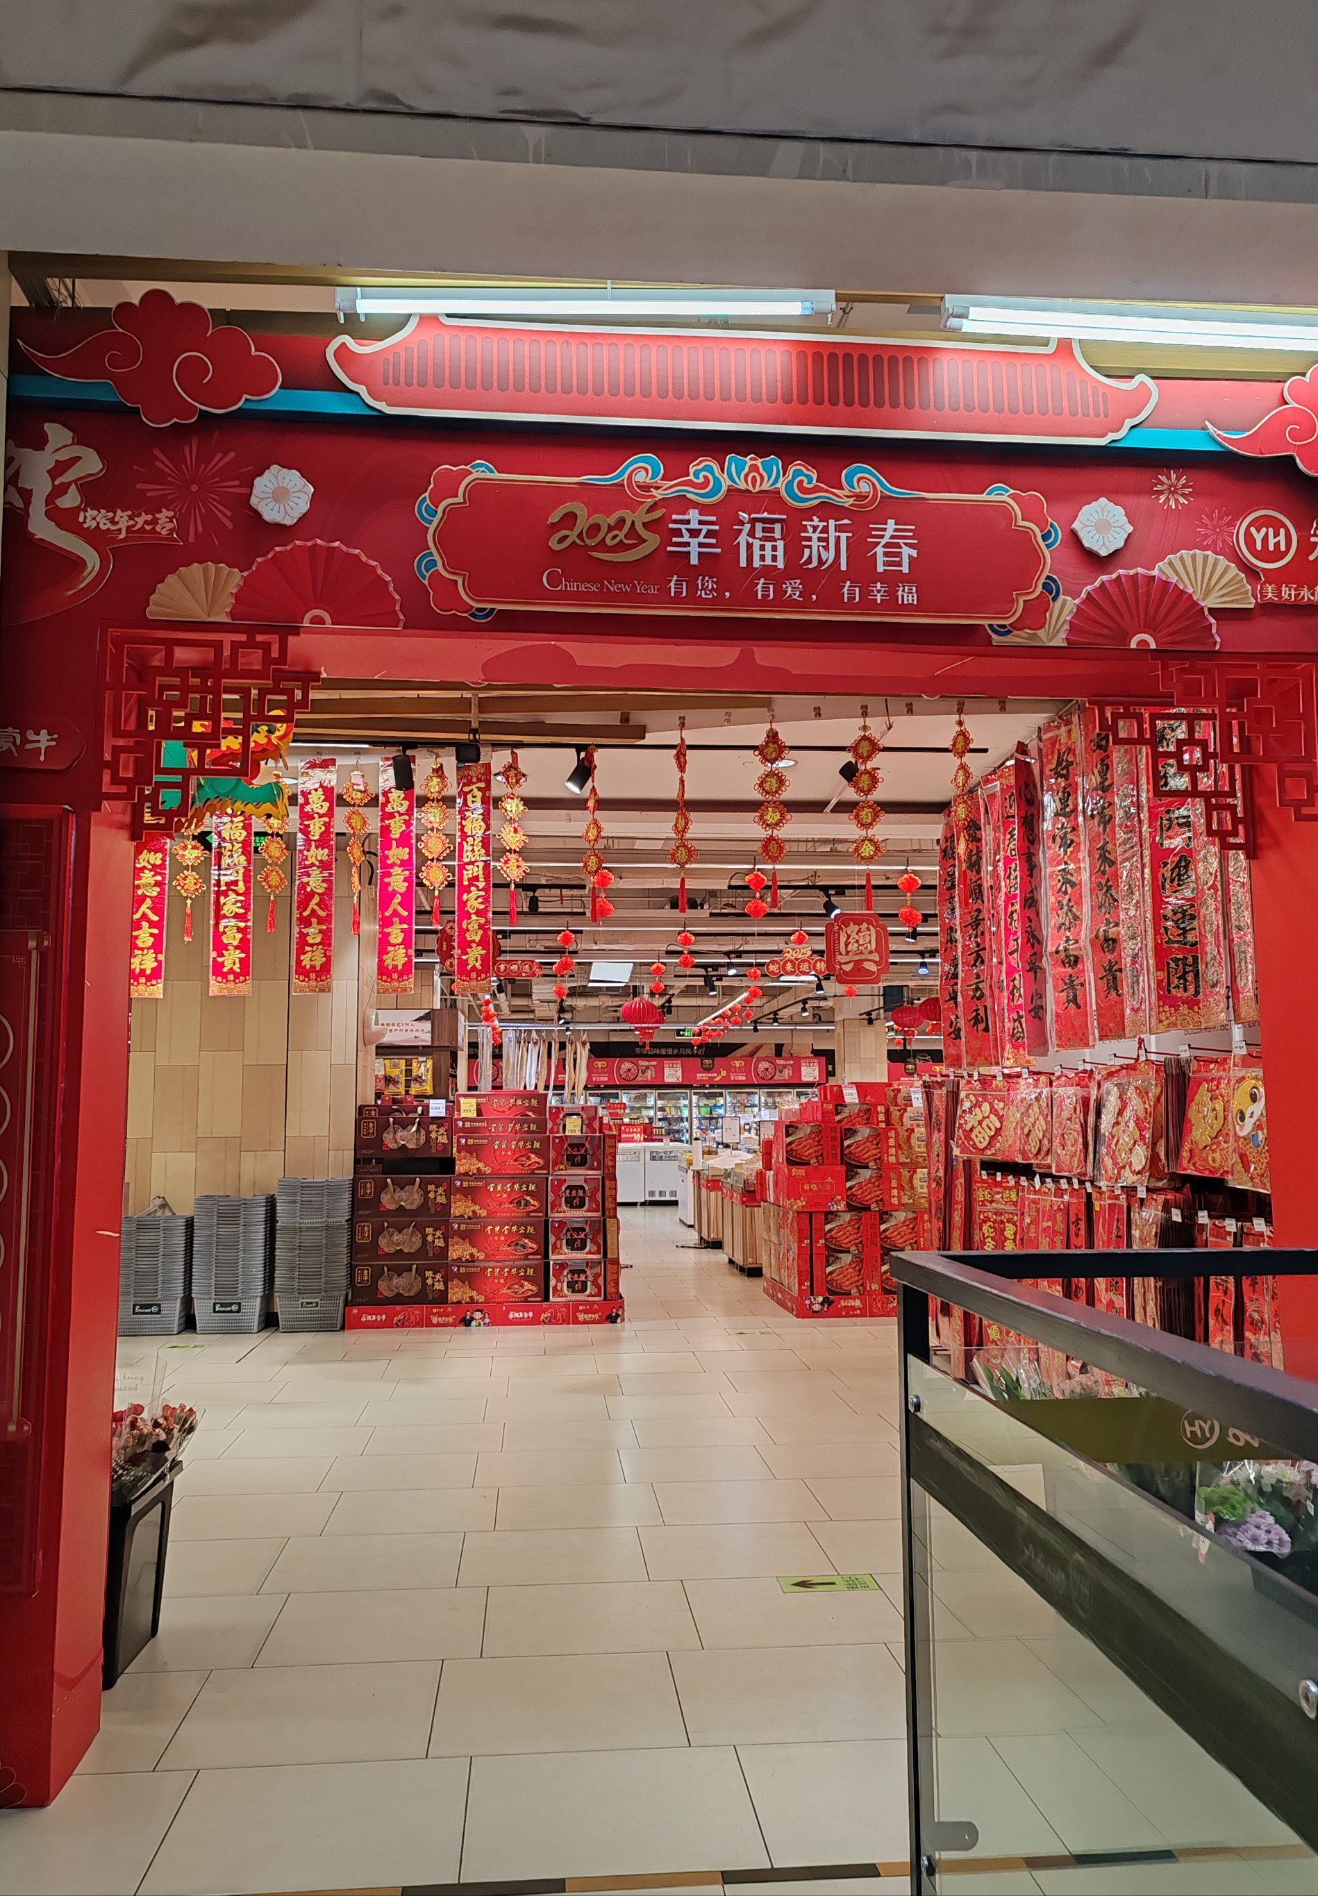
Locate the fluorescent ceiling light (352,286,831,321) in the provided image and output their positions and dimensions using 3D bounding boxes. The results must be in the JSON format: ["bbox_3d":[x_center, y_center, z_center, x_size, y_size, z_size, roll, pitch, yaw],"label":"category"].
[{"bbox_3d":[-0.165,-1.484,3.405,1.142,0.060,0.090,0,-6,-1],"label":"fluorescent ceiling light"}]

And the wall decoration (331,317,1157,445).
[{"bbox_3d":[0.229,-1.368,3.547,2.010,0.280,0.050,0,-6,-5],"label":"wall decoration"}]

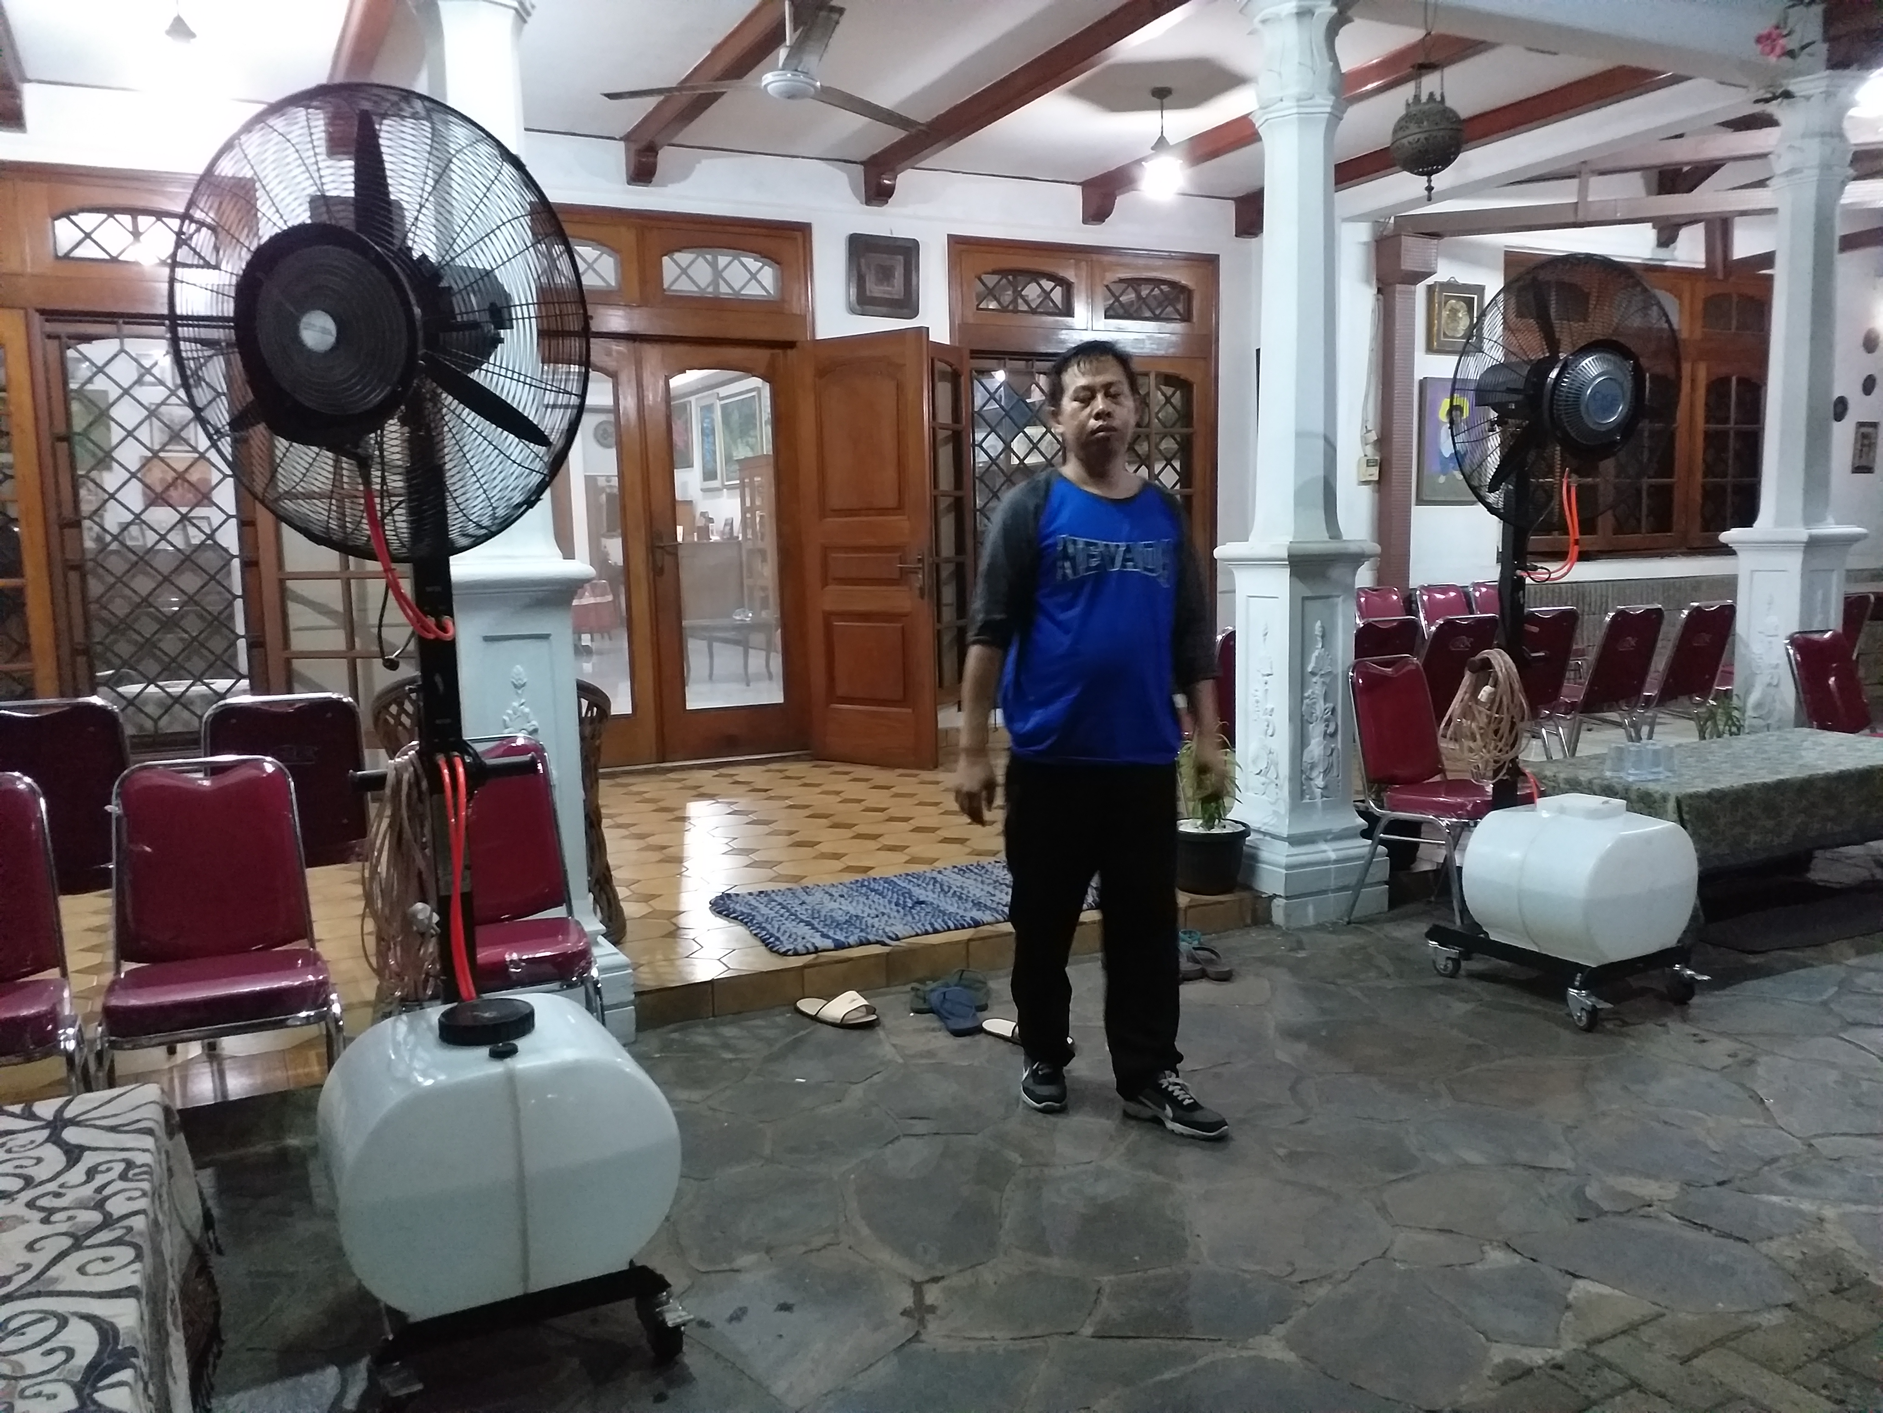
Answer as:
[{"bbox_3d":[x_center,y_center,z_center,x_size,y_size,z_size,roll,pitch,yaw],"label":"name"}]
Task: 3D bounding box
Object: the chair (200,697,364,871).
[{"bbox_3d":[-1.770,0.377,3.909,0.450,0.857,0.490,-4,8,-21],"label":"chair"}]

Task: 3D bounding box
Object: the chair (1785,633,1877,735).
[{"bbox_3d":[3.315,0.188,5.001,0.450,0.860,0.530,-5,8,-26],"label":"chair"}]

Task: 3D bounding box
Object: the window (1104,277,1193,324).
[{"bbox_3d":[1.224,-2.418,8.435,0.623,0.277,0.045,-5,8,-25],"label":"window"}]

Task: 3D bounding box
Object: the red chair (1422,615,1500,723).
[{"bbox_3d":[2.015,0.032,5.776,0.442,0.821,0.482,-4,8,-21],"label":"red chair"}]

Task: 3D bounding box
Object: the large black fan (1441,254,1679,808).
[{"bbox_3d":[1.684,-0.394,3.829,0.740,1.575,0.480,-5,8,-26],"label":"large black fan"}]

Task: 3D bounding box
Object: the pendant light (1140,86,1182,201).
[{"bbox_3d":[0.987,-2.519,6.345,0.190,0.475,0.190,-5,8,-26],"label":"pendant light"}]

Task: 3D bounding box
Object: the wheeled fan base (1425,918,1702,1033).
[{"bbox_3d":[1.728,0.713,3.938,0.436,0.169,0.568,-5,8,-28],"label":"wheeled fan base"}]

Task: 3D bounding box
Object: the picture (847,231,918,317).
[{"bbox_3d":[-0.301,-2.291,7.531,0.430,0.410,0.030,-5,8,-26],"label":"picture"}]

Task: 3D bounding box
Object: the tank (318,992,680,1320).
[{"bbox_3d":[-0.717,0.689,2.300,0.499,0.385,0.363,-5,8,-25],"label":"tank"}]

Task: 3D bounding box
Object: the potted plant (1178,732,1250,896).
[{"bbox_3d":[0.897,0.343,4.696,0.264,0.515,0.264,-1,7,0],"label":"potted plant"}]

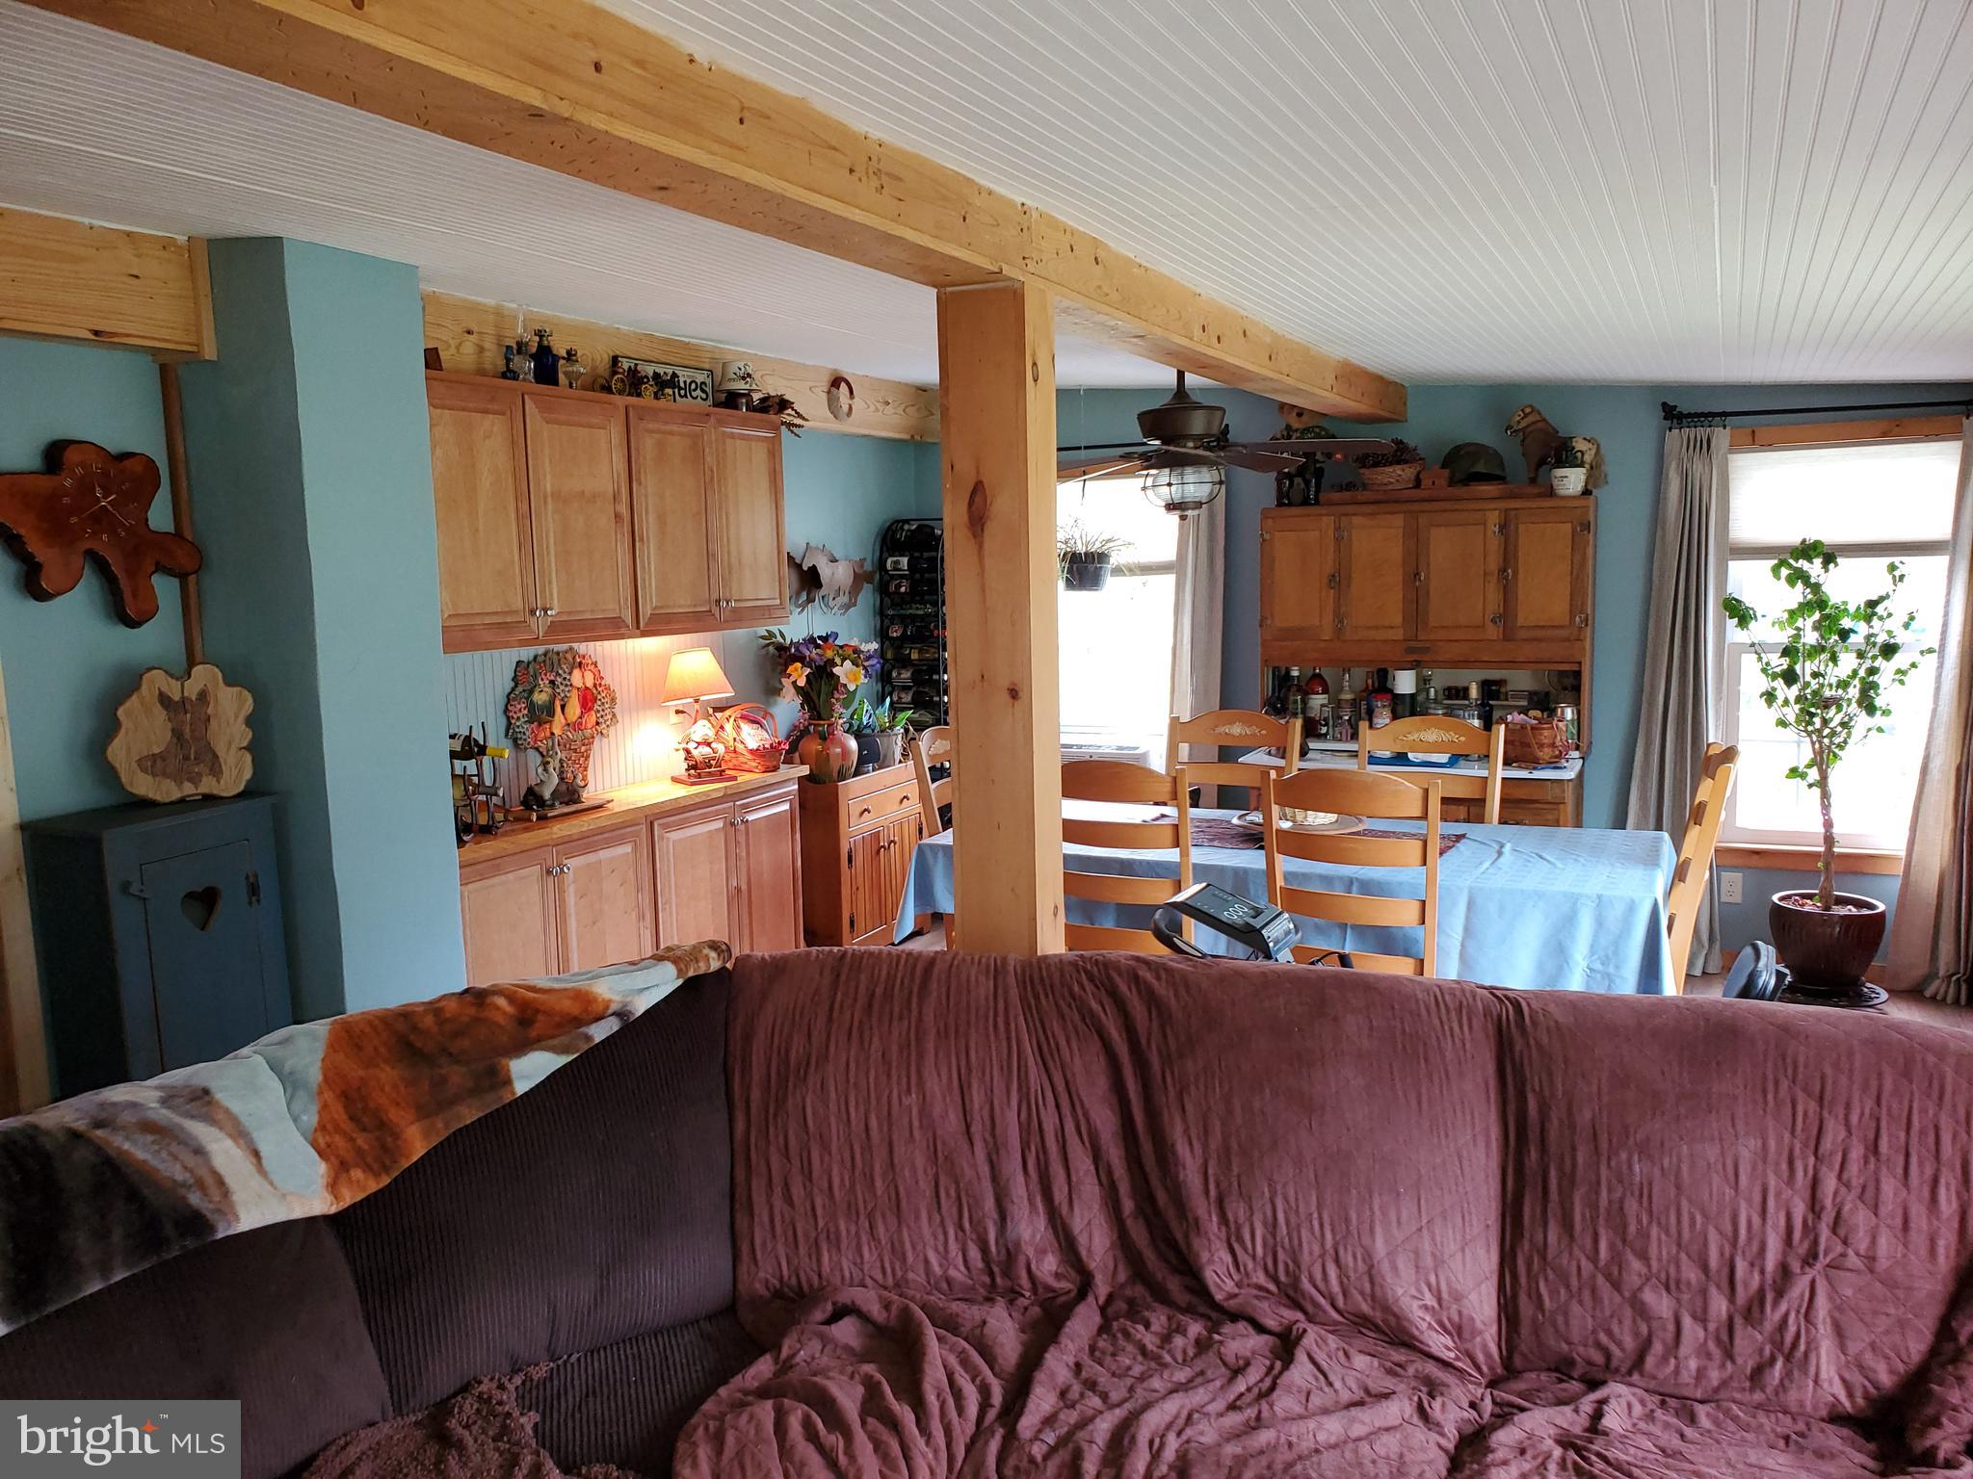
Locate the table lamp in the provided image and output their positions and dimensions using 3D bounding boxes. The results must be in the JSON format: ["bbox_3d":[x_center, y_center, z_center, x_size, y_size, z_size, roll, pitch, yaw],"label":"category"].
[{"bbox_3d":[-0.985,-0.092,5.117,0.260,0.457,0.240,-6,9,-35],"label":"table lamp"}]

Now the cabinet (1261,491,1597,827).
[{"bbox_3d":[1.647,-0.002,5.648,1.210,1.800,0.680,2,8,28],"label":"cabinet"}]

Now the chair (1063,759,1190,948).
[{"bbox_3d":[0.473,0.551,4.489,0.475,1.070,0.530,2,8,28],"label":"chair"}]

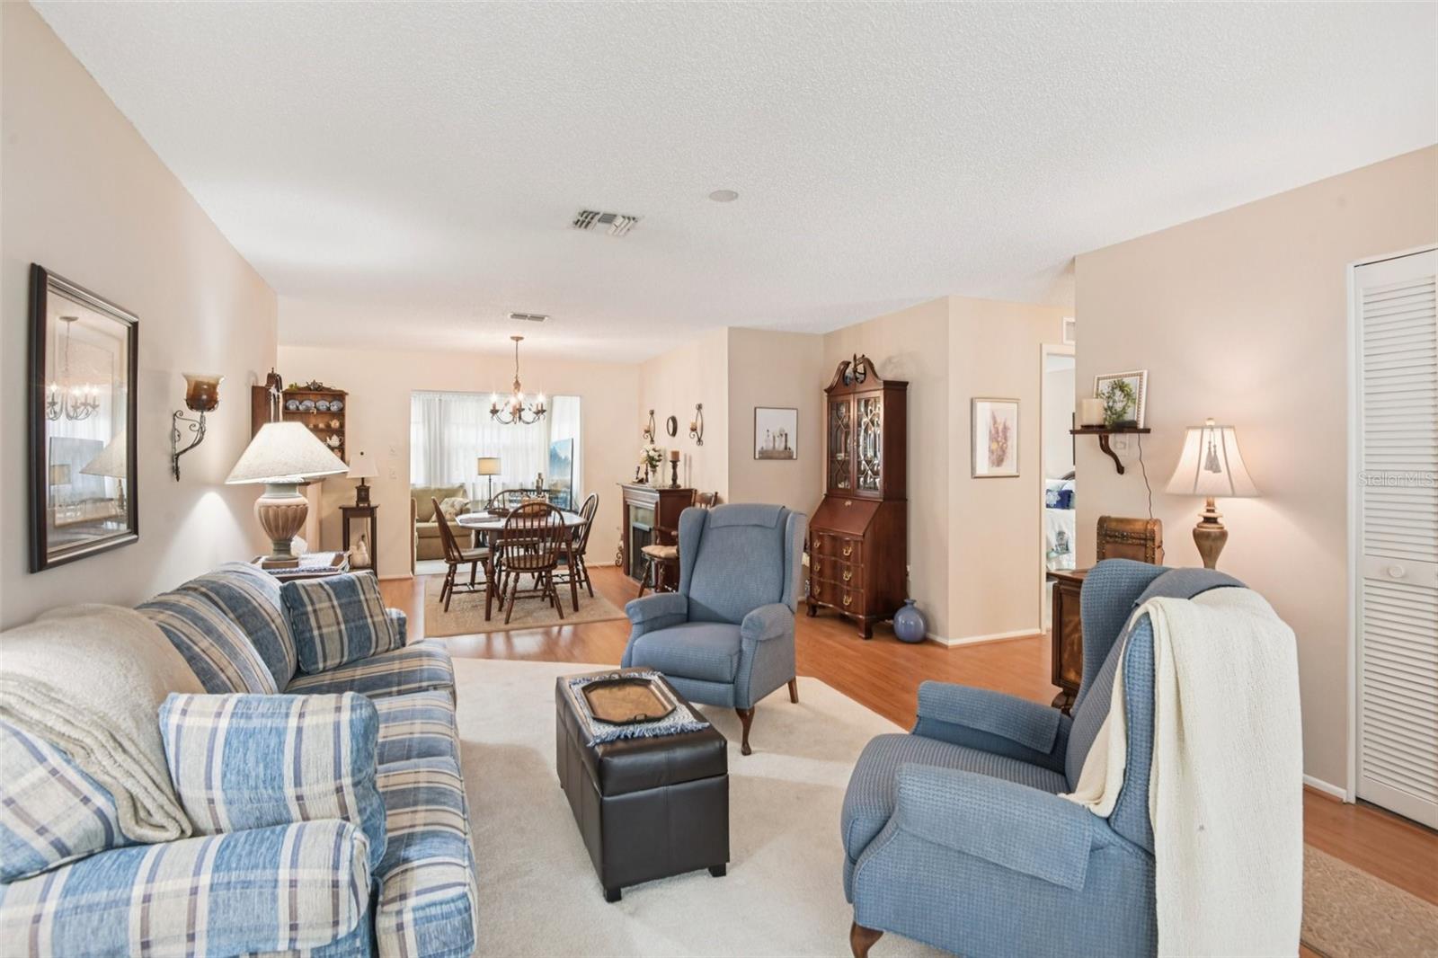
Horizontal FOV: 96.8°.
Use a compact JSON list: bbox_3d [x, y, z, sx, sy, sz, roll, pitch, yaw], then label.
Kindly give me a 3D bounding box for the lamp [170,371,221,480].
[{"bbox_3d":[-2.040,-0.208,2.502,0.160,0.425,0.130,-1,2,-24],"label":"lamp"}]

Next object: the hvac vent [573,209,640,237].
[{"bbox_3d":[-0.547,-1.235,3.080,0.290,0.030,0.265,-1,1,-25],"label":"hvac vent"}]

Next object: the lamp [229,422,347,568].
[{"bbox_3d":[-2.119,0.071,3.130,0.490,0.715,0.490,-1,2,-24],"label":"lamp"}]

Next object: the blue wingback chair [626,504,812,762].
[{"bbox_3d":[-0.028,0.675,3.300,0.750,1.060,0.860,1,1,25],"label":"blue wingback chair"}]

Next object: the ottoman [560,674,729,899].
[{"bbox_3d":[-0.308,1.037,2.319,0.405,0.450,0.740,-1,2,-24],"label":"ottoman"}]

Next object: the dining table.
[{"bbox_3d":[-1.858,0.745,5.980,1.080,0.740,1.700,-1,1,-25],"label":"dining table"}]

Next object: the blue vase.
[{"bbox_3d":[1.356,1.008,4.550,0.240,0.310,0.240,0,1,0],"label":"blue vase"}]

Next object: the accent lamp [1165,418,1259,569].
[{"bbox_3d":[2.110,0.124,2.740,0.330,0.760,0.330,-1,2,-24],"label":"accent lamp"}]

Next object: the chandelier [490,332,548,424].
[{"bbox_3d":[-1.855,-0.917,5.930,0.510,0.830,0.510,-1,1,-25],"label":"chandelier"}]

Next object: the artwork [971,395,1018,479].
[{"bbox_3d":[2.025,-0.305,4.670,0.455,0.580,0.030,-1,1,-25],"label":"artwork"}]

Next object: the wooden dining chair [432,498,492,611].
[{"bbox_3d":[-2.277,0.643,5.760,0.560,0.965,0.480,-1,1,-26],"label":"wooden dining chair"}]

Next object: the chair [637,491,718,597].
[{"bbox_3d":[-0.360,0.620,5.700,0.570,1.000,0.550,-1,2,-24],"label":"chair"}]

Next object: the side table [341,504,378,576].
[{"bbox_3d":[-3.650,0.681,6.500,0.340,0.810,0.340,-1,2,-24],"label":"side table"}]

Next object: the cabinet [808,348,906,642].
[{"bbox_3d":[1.083,0.093,5.030,0.460,2.110,0.740,-1,2,-24],"label":"cabinet"}]

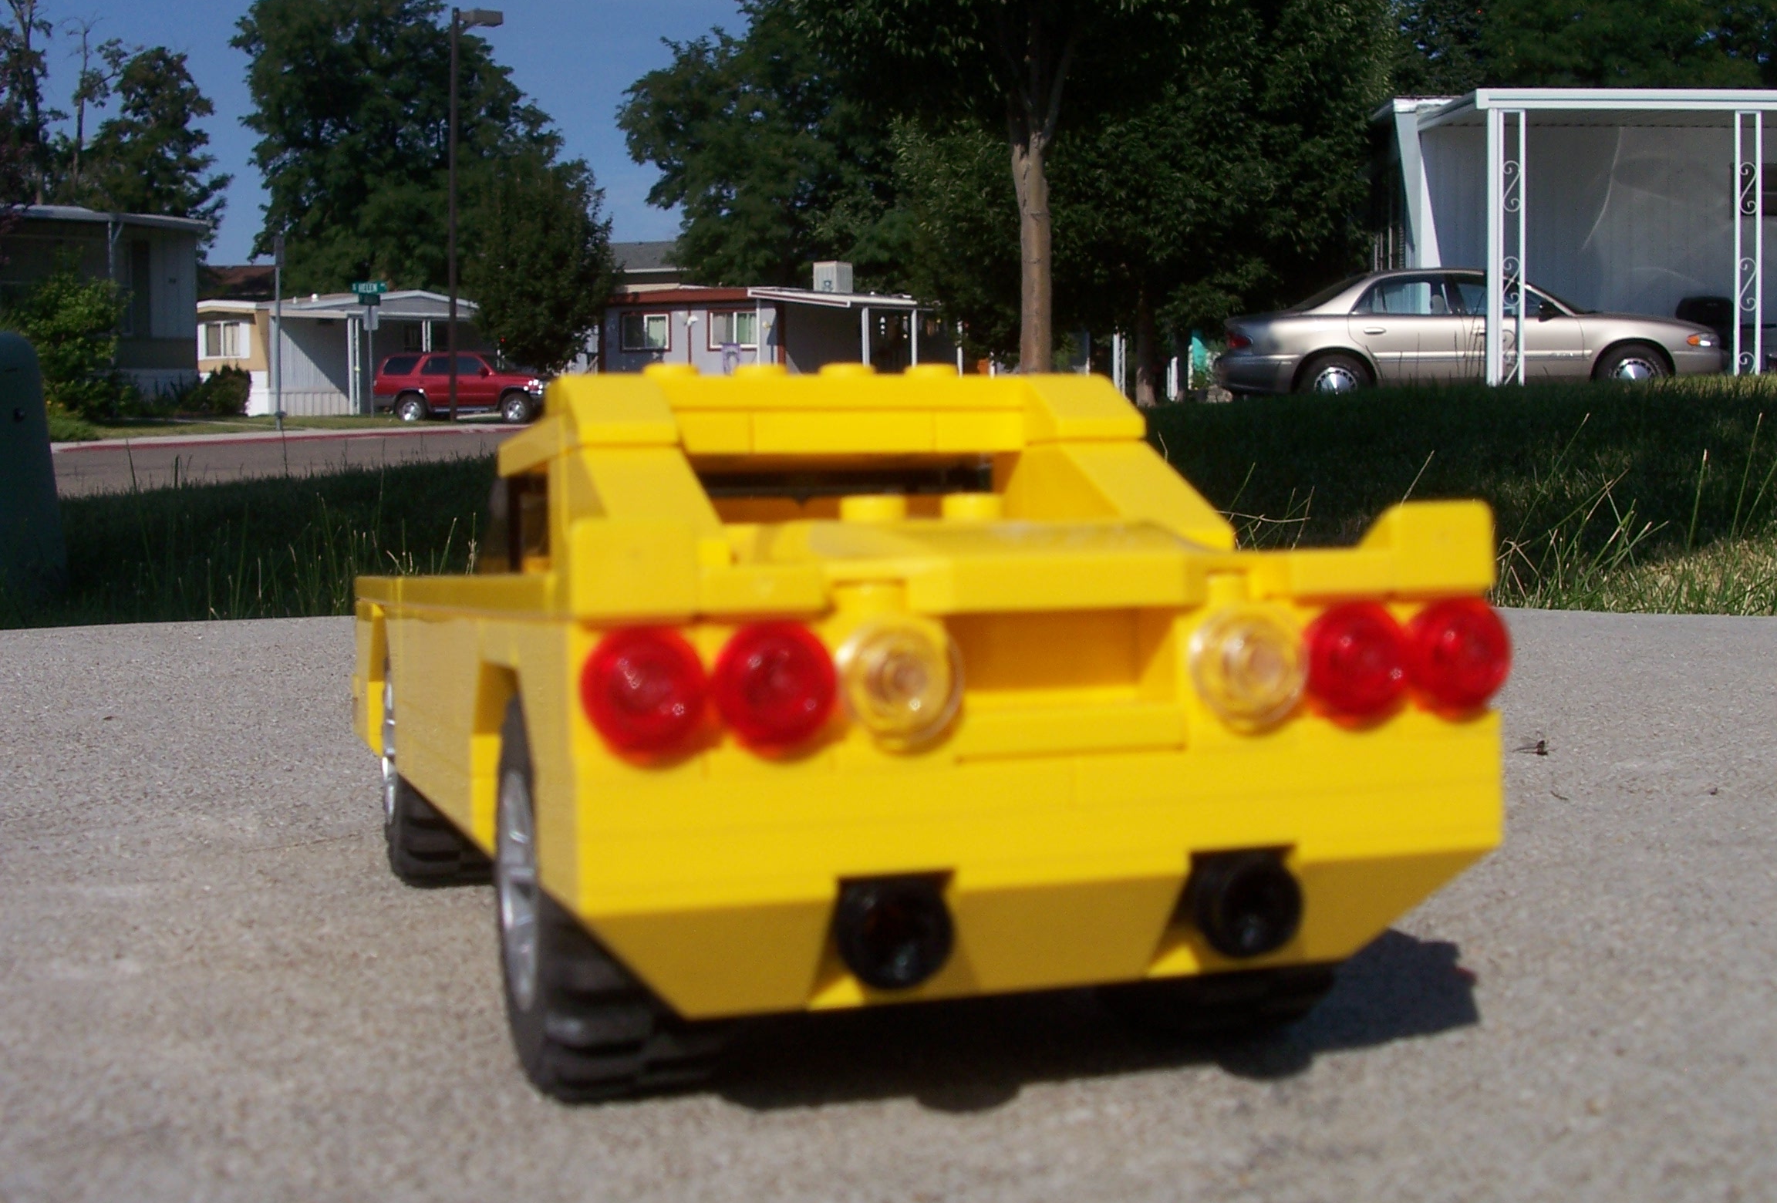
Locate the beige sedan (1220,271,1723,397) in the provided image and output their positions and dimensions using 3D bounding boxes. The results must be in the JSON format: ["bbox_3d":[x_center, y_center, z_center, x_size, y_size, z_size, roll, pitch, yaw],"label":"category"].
[{"bbox_3d":[5.530,-2.480,20.800,4.940,1.440,1.850,1,4,8],"label":"beige sedan"}]

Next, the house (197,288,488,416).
[{"bbox_3d":[-15.841,-7.282,63.000,9.000,3.500,10.000,-1,3,-6],"label":"house"}]

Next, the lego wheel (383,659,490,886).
[{"bbox_3d":[-0.051,0.017,0.249,0.014,0.030,0.030,-2,1,-19],"label":"lego wheel"}]

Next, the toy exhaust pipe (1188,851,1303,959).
[{"bbox_3d":[0.023,0.020,0.145,0.007,0.007,0.008,-2,1,-19],"label":"toy exhaust pipe"}]

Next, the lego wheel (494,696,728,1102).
[{"bbox_3d":[-0.020,0.020,0.156,0.014,0.030,0.030,-2,1,-19],"label":"lego wheel"}]

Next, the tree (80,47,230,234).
[{"bbox_3d":[-21.821,-11.106,64.000,5.000,10.710,4.800,0,4,0],"label":"tree"}]

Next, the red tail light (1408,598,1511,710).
[{"bbox_3d":[0.039,0.004,0.145,0.008,0.008,0.004,-2,1,-19],"label":"red tail light"}]

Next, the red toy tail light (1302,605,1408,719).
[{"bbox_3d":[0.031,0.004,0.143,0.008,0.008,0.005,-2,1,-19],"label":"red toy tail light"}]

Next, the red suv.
[{"bbox_3d":[-10.518,-5.355,54.000,4.550,1.740,1.760,0,3,7],"label":"red suv"}]

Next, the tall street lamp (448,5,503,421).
[{"bbox_3d":[-9.849,-9.236,51.500,1.200,9.800,0.400,-2,3,-17],"label":"tall street lamp"}]

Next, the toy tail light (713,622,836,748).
[{"bbox_3d":[-0.007,0.005,0.130,0.008,0.008,0.004,-2,1,-19],"label":"toy tail light"}]

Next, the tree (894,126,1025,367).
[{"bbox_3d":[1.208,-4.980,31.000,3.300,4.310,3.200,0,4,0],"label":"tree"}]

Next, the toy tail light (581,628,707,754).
[{"bbox_3d":[-0.014,0.005,0.128,0.008,0.008,0.005,-2,1,-19],"label":"toy tail light"}]

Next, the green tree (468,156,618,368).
[{"bbox_3d":[-9.312,-8.460,57.500,4.000,7.000,4.000,-1,3,-9],"label":"green tree"}]

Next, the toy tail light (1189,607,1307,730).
[{"bbox_3d":[0.023,0.004,0.141,0.008,0.008,0.005,-2,1,-19],"label":"toy tail light"}]

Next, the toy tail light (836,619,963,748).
[{"bbox_3d":[0.001,0.005,0.132,0.008,0.008,0.004,-2,1,-19],"label":"toy tail light"}]

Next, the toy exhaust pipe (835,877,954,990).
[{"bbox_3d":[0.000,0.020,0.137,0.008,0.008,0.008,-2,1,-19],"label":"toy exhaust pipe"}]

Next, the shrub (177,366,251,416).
[{"bbox_3d":[-14.410,-4.473,46.000,1.500,1.100,1.350,0,4,0],"label":"shrub"}]

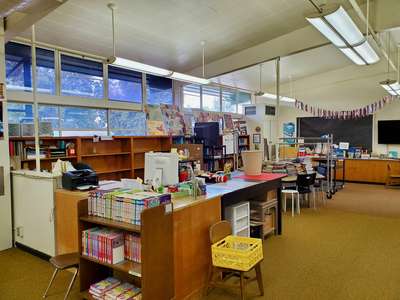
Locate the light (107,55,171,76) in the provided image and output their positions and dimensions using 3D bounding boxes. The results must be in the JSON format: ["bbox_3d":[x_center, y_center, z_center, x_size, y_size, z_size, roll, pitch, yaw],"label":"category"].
[{"bbox_3d":[-0.941,-1.331,4.902,0.290,0.110,1.220,1,3,38],"label":"light"}]

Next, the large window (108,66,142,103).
[{"bbox_3d":[-1.639,-1.427,6.690,0.080,0.674,0.957,1,3,38],"label":"large window"}]

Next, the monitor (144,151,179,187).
[{"bbox_3d":[-0.474,0.271,3.759,0.420,0.460,0.170,0,2,15],"label":"monitor"}]

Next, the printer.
[{"bbox_3d":[-1.590,0.401,4.026,0.260,0.215,0.380,1,3,38],"label":"printer"}]

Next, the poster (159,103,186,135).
[{"bbox_3d":[-0.653,-0.716,7.330,0.030,0.760,0.690,-16,-7,37],"label":"poster"}]

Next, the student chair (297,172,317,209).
[{"bbox_3d":[2.313,0.861,6.526,0.410,0.740,0.420,-1,2,2],"label":"student chair"}]

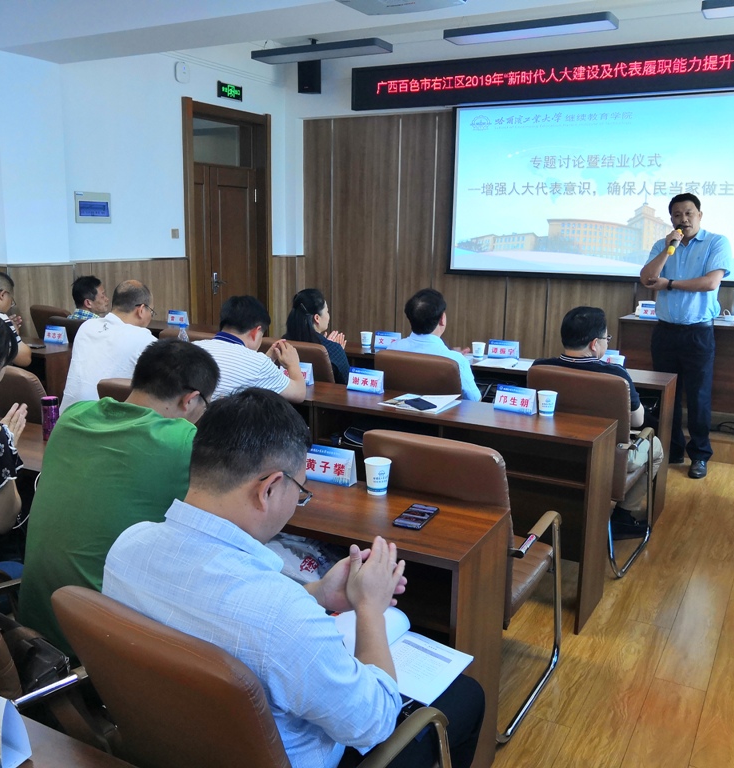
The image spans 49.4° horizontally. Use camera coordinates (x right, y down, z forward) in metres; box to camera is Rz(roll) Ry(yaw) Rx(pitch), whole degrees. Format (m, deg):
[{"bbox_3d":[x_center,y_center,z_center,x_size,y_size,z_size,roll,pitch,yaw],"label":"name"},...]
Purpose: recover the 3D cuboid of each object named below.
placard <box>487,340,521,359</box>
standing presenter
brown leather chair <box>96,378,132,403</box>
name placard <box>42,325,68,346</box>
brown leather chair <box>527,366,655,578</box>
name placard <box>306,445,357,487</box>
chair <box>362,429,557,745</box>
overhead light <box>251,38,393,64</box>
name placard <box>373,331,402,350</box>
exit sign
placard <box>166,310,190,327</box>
[{"bbox_3d":[0.799,-0.196,4.653,0.175,0.104,0.060,5,12,20],"label":"placard"},{"bbox_3d":[1.942,-0.306,4.965,0.526,1.714,0.397,7,13,27],"label":"standing presenter"},{"bbox_3d":[-0.676,0.397,3.281,0.566,0.914,0.646,7,13,27],"label":"brown leather chair"},{"bbox_3d":[-1.928,-0.307,4.965,0.175,0.103,0.060,5,12,20],"label":"name placard"},{"bbox_3d":[1.037,0.344,3.736,0.550,0.920,0.640,8,13,30],"label":"brown leather chair"},{"bbox_3d":[-0.114,0.236,2.373,0.175,0.104,0.058,7,13,28],"label":"name placard"},{"bbox_3d":[0.323,0.541,2.637,0.566,0.914,0.646,7,13,27],"label":"chair"},{"bbox_3d":[-0.377,-2.700,6.492,1.170,0.065,0.260,7,13,28],"label":"overhead light"},{"bbox_3d":[0.144,-0.266,4.900,0.189,0.096,0.050,7,13,27],"label":"name placard"},{"bbox_3d":[-1.250,-2.668,7.299,0.030,0.144,0.358,7,13,27],"label":"exit sign"},{"bbox_3d":[-1.379,-0.488,5.897,0.189,0.096,0.050,7,13,27],"label":"placard"}]

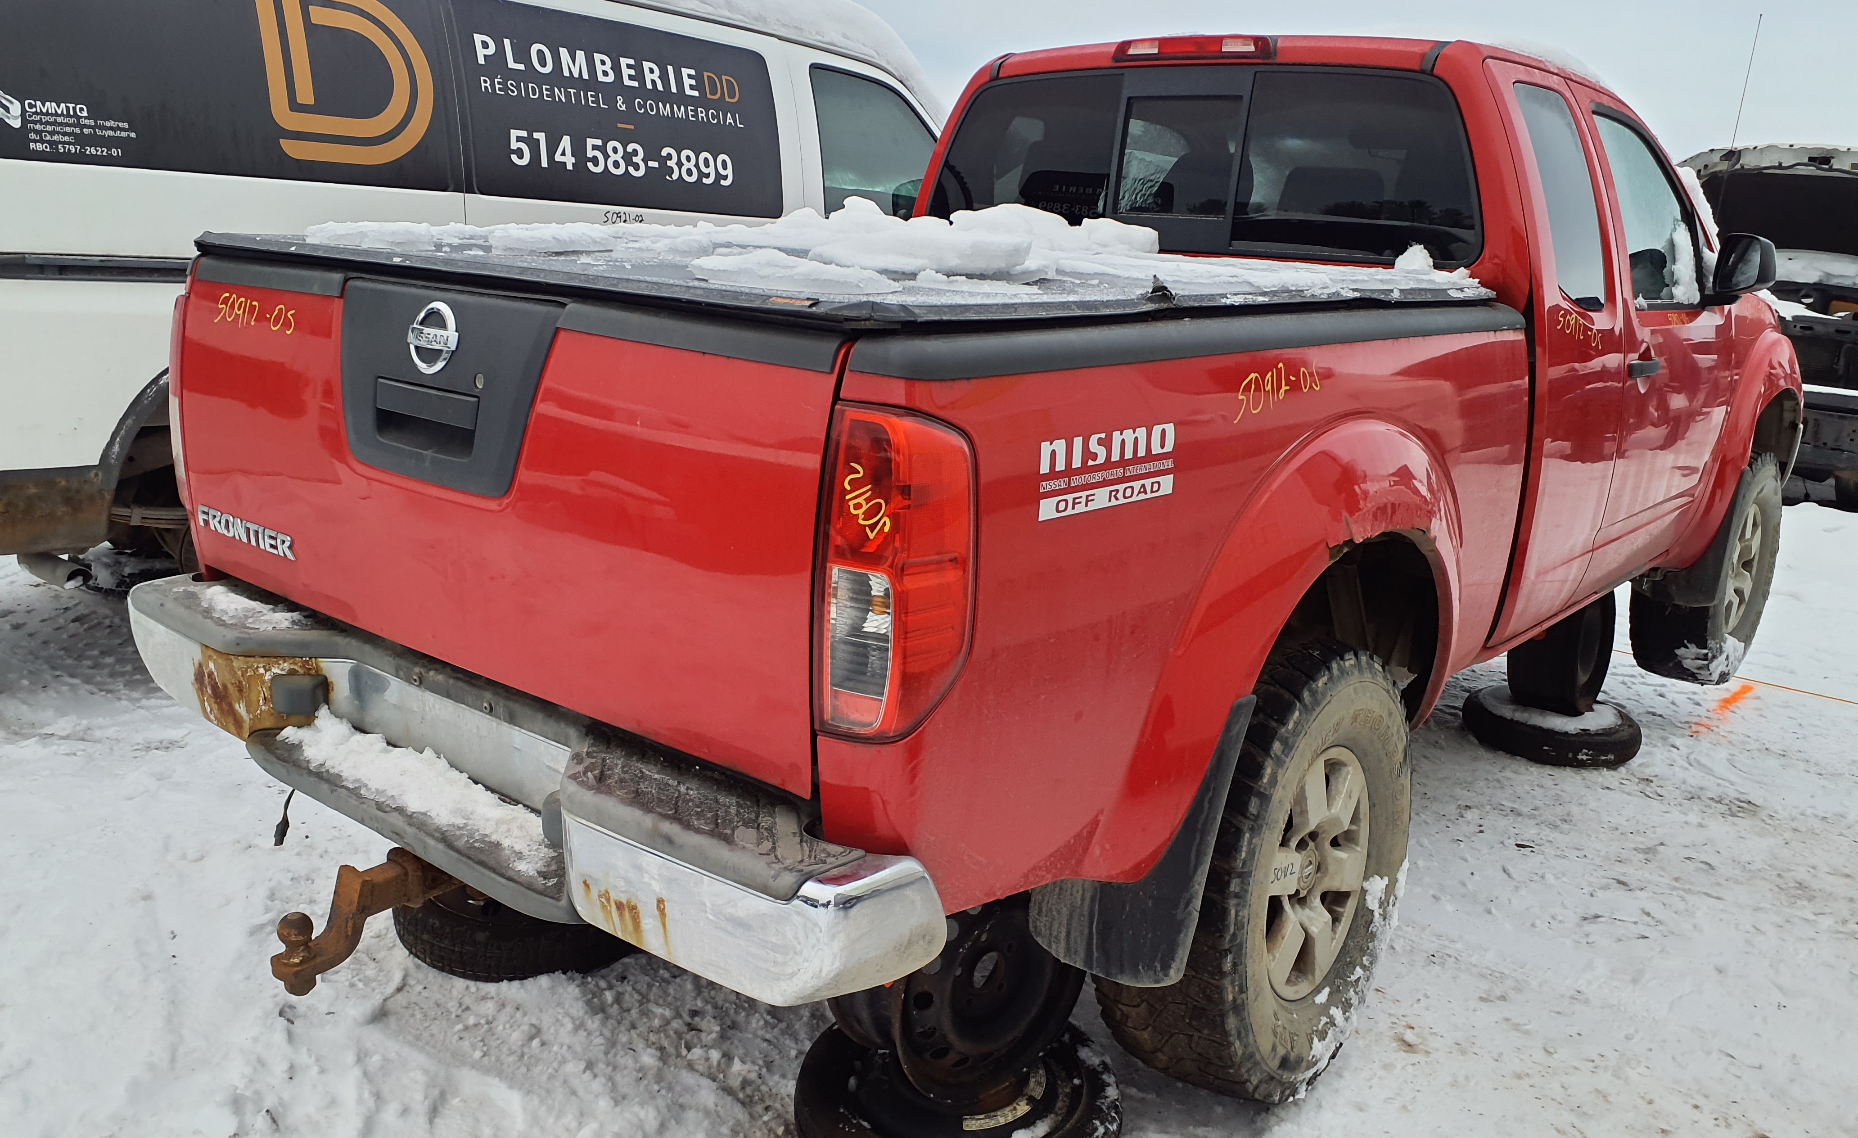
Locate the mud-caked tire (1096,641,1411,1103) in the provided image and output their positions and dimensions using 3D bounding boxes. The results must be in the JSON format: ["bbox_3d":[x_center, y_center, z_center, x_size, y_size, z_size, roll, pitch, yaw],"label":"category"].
[{"bbox_3d":[0.594,0.512,2.423,0.265,0.790,0.790,8,14,39],"label":"mud-caked tire"}]

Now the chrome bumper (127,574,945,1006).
[{"bbox_3d":[-0.697,0.266,2.007,1.770,0.250,0.240,14,18,38],"label":"chrome bumper"}]

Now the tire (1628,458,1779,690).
[{"bbox_3d":[2.751,-0.021,4.814,0.265,0.790,0.790,13,17,42],"label":"tire"}]

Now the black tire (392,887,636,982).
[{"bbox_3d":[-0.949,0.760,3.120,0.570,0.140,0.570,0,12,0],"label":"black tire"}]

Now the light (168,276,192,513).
[{"bbox_3d":[-1.281,-0.301,2.419,0.155,0.374,0.135,14,18,38],"label":"light"}]

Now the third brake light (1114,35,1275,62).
[{"bbox_3d":[0.622,-1.220,3.198,0.420,0.066,0.065,14,18,38],"label":"third brake light"}]

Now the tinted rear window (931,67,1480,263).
[{"bbox_3d":[0.586,-0.963,3.234,1.440,0.420,0.060,14,12,38],"label":"tinted rear window"}]

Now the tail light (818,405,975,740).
[{"bbox_3d":[-0.037,0.008,1.425,0.155,0.374,0.135,14,18,38],"label":"tail light"}]

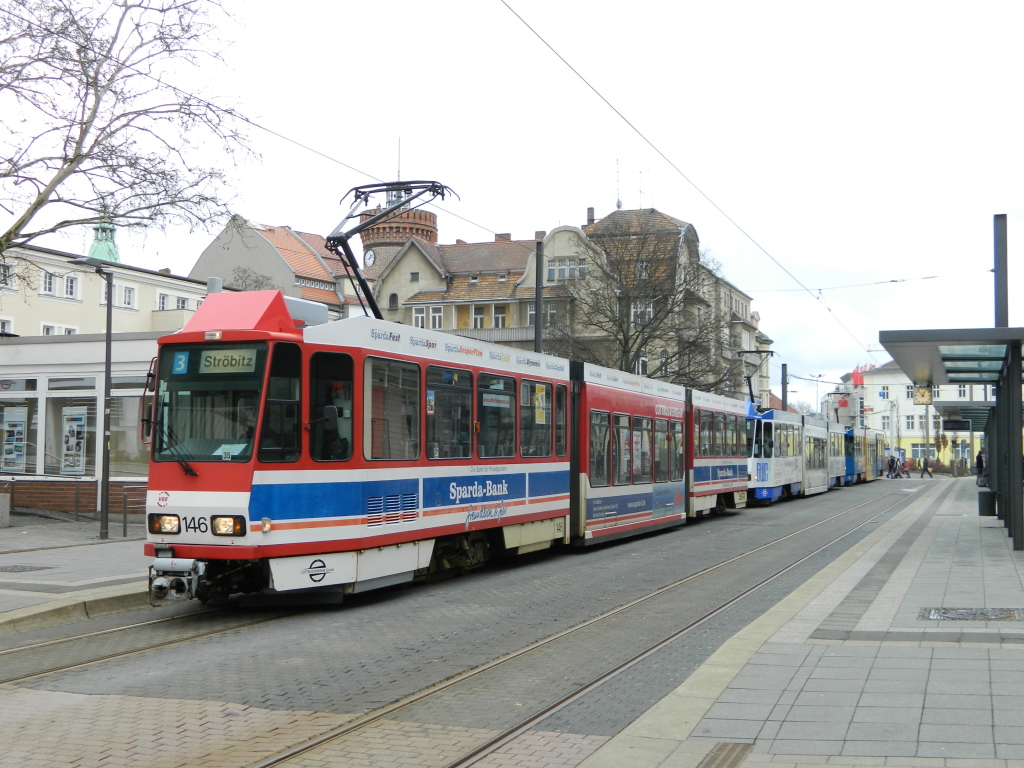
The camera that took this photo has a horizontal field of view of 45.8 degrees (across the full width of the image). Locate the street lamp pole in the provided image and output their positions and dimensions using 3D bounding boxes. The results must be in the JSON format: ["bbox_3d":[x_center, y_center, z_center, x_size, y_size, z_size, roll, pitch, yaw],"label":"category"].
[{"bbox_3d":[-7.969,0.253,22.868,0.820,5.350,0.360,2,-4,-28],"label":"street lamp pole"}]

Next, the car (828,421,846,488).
[{"bbox_3d":[15.484,3.692,61.626,2.250,3.300,9.000,-1,-4,21],"label":"car"}]

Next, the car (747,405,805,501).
[{"bbox_3d":[8.854,2.704,44.276,2.250,3.300,9.100,-1,-4,21],"label":"car"}]

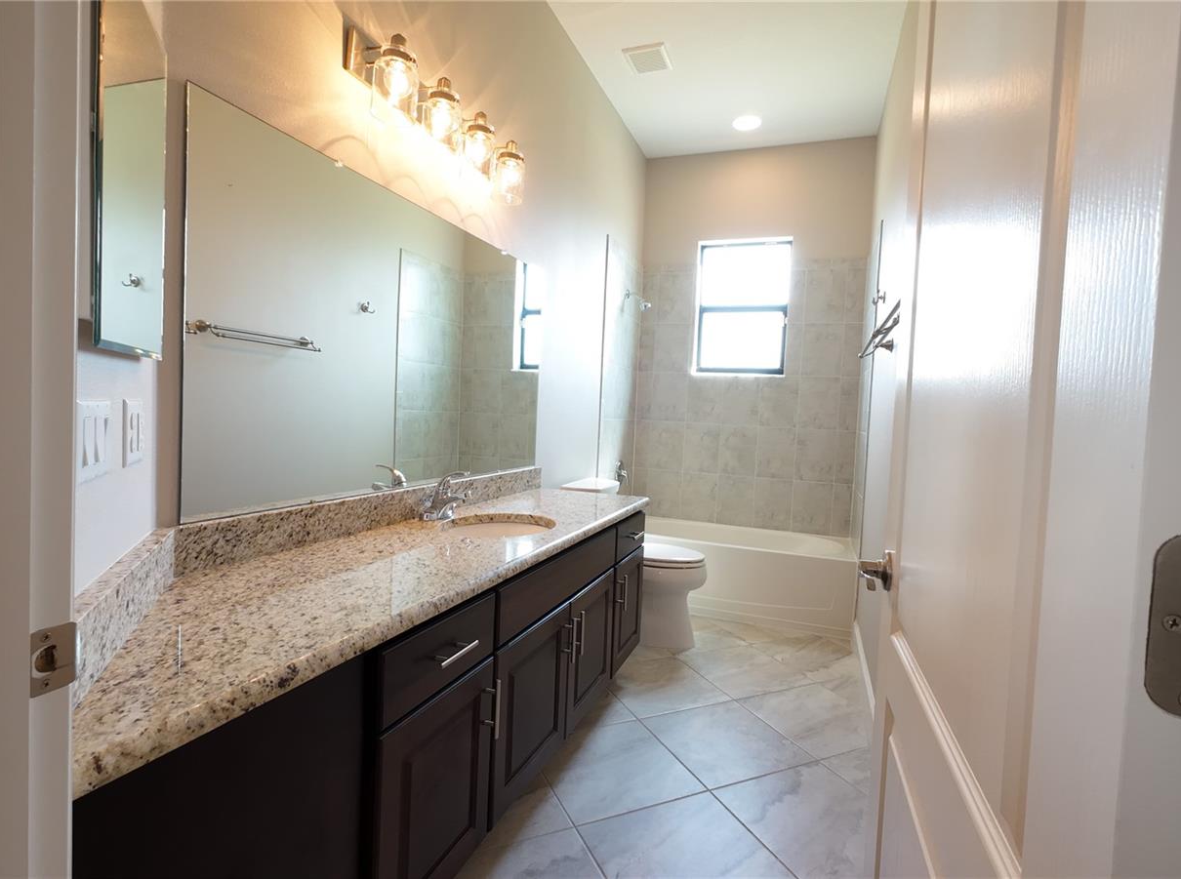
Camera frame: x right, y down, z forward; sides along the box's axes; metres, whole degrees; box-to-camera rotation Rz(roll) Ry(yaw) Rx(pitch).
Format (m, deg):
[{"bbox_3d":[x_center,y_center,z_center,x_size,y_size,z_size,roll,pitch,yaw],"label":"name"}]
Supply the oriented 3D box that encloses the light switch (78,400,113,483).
[{"bbox_3d":[-0.802,0.000,0.806,0.014,0.122,0.145,1,3,-30],"label":"light switch"}]

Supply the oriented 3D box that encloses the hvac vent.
[{"bbox_3d":[0.326,-2.150,2.823,0.227,0.020,0.232,3,3,17],"label":"hvac vent"}]

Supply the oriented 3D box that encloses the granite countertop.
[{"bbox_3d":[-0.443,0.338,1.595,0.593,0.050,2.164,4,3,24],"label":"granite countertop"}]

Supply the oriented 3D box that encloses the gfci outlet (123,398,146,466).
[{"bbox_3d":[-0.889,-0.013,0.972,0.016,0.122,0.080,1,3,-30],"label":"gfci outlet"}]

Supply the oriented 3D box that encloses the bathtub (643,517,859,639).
[{"bbox_3d":[0.945,0.912,3.523,1.618,0.462,0.705,3,3,17],"label":"bathtub"}]

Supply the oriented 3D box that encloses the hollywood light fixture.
[{"bbox_3d":[-0.492,-1.096,1.767,0.189,0.275,0.732,4,3,24],"label":"hollywood light fixture"}]

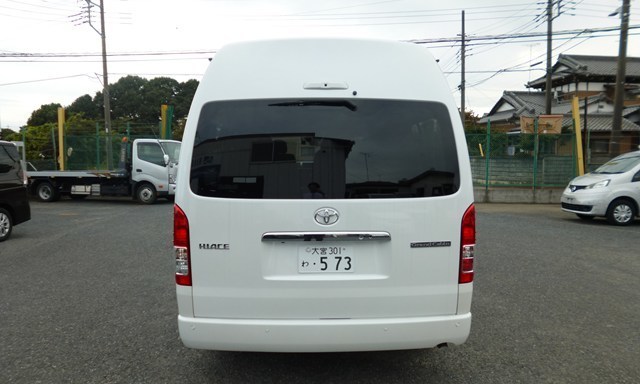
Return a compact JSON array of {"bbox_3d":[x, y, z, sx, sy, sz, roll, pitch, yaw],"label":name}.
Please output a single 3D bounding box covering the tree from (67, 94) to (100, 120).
[{"bbox_3d":[-23.635,-5.819,44.691,4.199,7.896,4.199,0,4,0],"label":"tree"}]

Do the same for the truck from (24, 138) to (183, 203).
[{"bbox_3d":[-7.400,-0.780,15.886,6.100,2.120,1.900,1,4,11],"label":"truck"}]

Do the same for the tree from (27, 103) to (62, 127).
[{"bbox_3d":[-28.162,-5.511,45.717,4.530,7.130,4.530,0,4,0],"label":"tree"}]

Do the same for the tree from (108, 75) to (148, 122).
[{"bbox_3d":[-19.219,-6.751,44.622,4.909,9.766,4.909,0,4,0],"label":"tree"}]

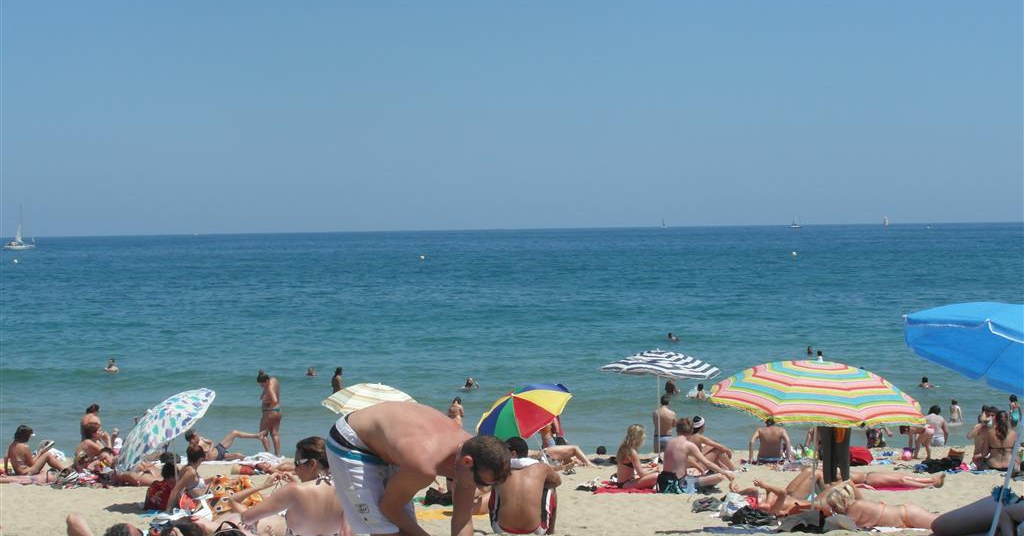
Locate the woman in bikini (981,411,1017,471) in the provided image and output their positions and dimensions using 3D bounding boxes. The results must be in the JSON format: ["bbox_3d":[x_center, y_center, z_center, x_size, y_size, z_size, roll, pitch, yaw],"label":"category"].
[{"bbox_3d":[6.939,2.459,26.000,0.520,0.840,0.800,-1,1,6],"label":"woman in bikini"}]

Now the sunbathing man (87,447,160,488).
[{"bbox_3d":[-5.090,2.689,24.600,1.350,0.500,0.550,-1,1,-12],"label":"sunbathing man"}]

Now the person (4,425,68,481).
[{"bbox_3d":[-7.207,2.781,27.800,0.980,0.770,0.520,-1,1,-5],"label":"person"}]

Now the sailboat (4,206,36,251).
[{"bbox_3d":[-138.009,-11.232,515.000,9.200,12.700,3.000,-1,1,-9],"label":"sailboat"}]

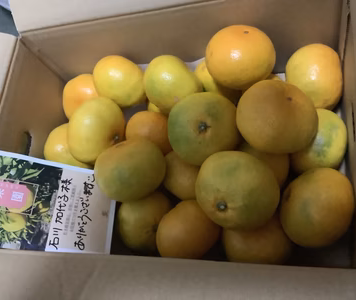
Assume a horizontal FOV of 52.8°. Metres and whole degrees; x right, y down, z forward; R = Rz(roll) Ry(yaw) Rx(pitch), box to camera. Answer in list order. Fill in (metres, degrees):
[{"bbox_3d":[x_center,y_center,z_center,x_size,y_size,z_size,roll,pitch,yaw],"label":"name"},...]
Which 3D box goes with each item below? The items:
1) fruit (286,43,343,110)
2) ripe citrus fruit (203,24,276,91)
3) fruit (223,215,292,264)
[{"bbox_3d":[0.165,-0.088,0.434,0.069,0.079,0.079,-6,67,21],"label":"fruit"},{"bbox_3d":[0.074,-0.107,0.416,0.083,0.074,0.083,15,41,5],"label":"ripe citrus fruit"},{"bbox_3d":[0.092,0.093,0.413,0.082,0.073,0.082,-2,70,19],"label":"fruit"}]

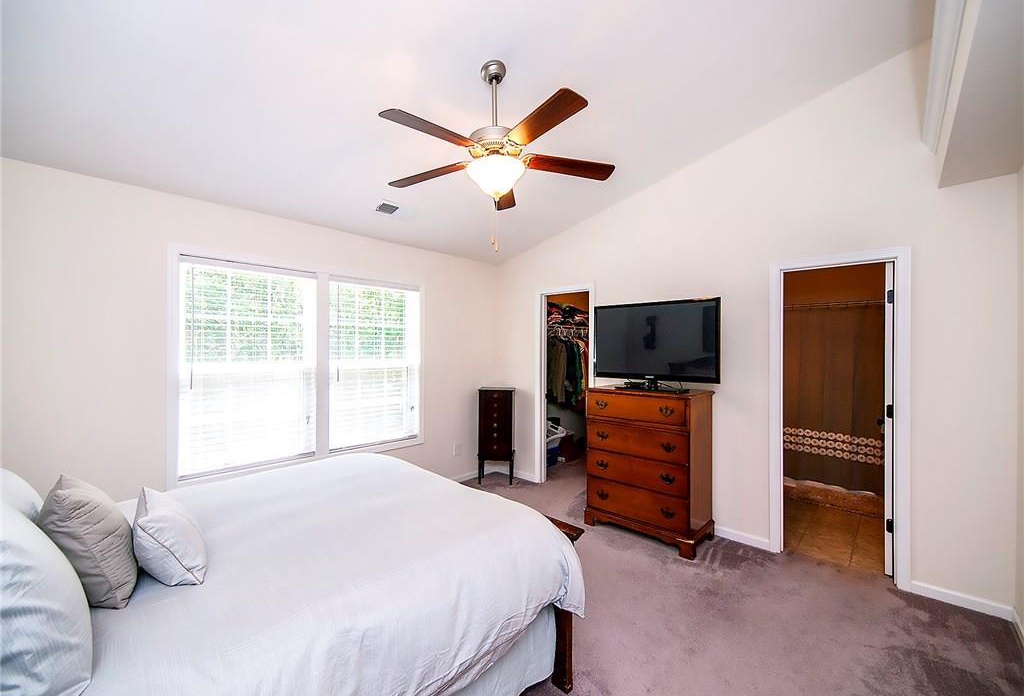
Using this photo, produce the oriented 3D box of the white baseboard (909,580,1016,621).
[{"bbox_3d":[2.550,1.444,2.361,0.395,0.073,0.018,0,0,43],"label":"white baseboard"}]

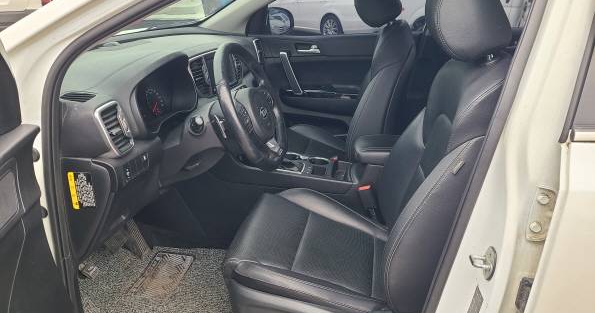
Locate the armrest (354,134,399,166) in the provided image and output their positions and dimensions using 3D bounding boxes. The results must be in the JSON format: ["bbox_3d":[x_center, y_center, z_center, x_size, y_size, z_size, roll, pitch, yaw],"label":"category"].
[{"bbox_3d":[0.339,-0.024,1.594,0.300,0.075,0.200,6,22,10],"label":"armrest"}]

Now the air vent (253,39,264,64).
[{"bbox_3d":[-0.198,-0.521,2.199,0.050,0.130,0.080,-6,20,14],"label":"air vent"}]

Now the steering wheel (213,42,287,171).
[{"bbox_3d":[-0.147,-0.130,1.254,0.110,0.370,0.370,-18,16,18],"label":"steering wheel"}]

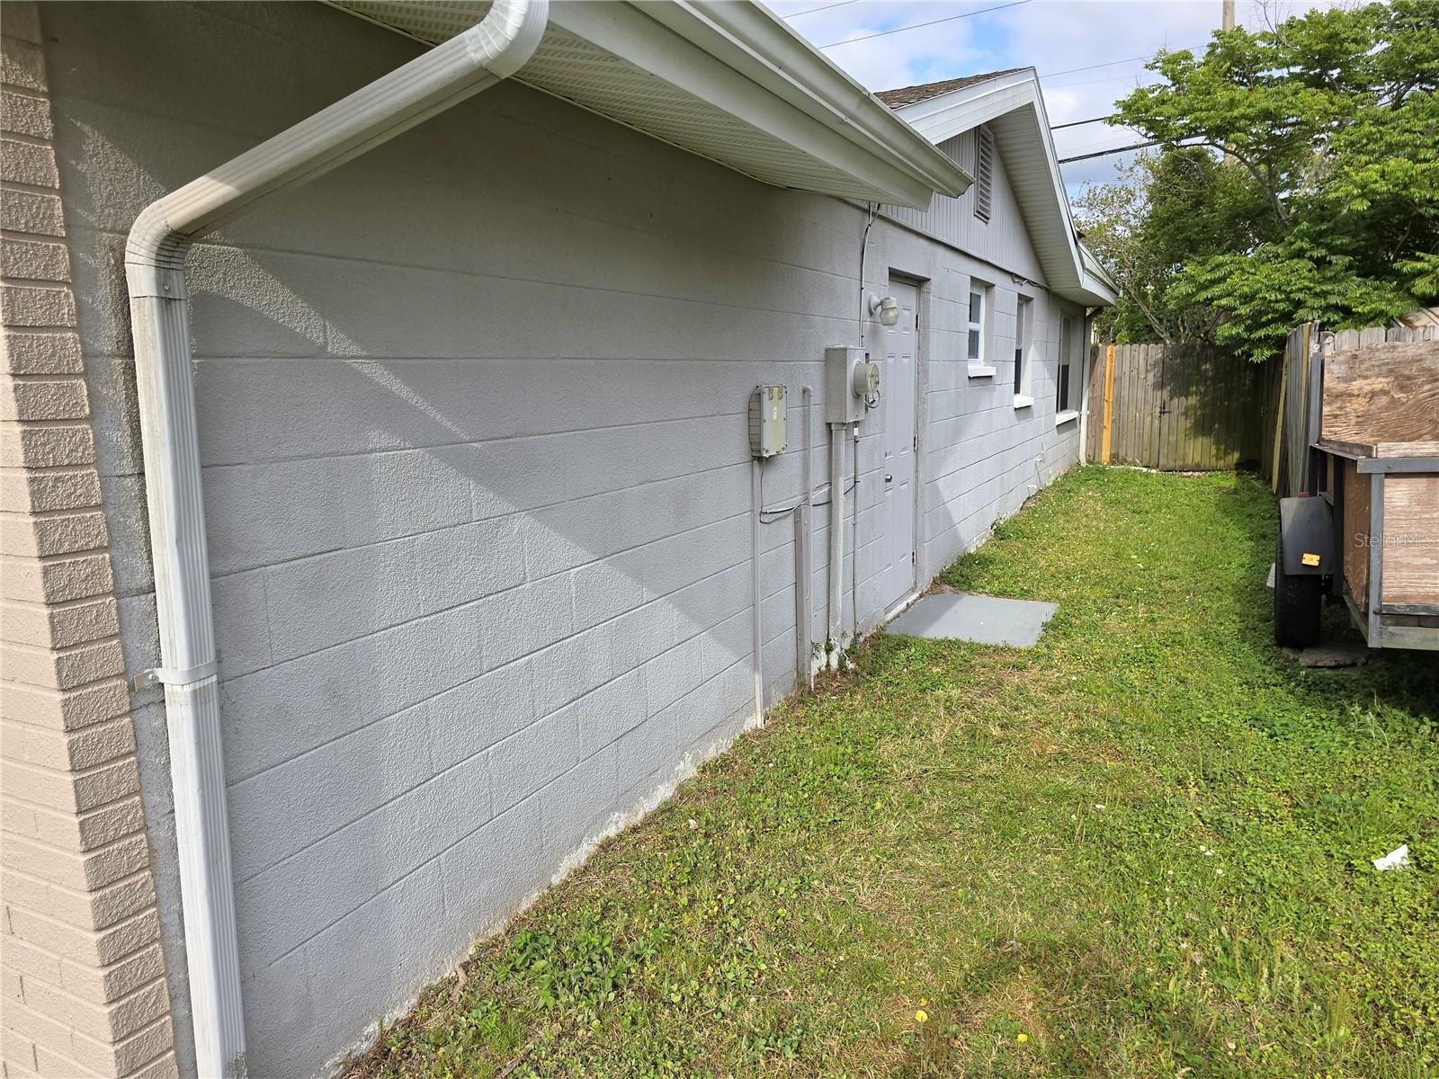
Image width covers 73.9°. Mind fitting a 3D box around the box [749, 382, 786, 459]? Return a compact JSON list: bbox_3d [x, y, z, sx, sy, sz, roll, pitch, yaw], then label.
[{"bbox_3d":[0.205,-0.494,3.946,0.065,0.287,0.250,4,11,27],"label":"box"}]

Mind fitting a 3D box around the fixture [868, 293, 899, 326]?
[{"bbox_3d":[0.886,-1.228,5.109,0.145,0.175,0.115,4,11,27],"label":"fixture"}]

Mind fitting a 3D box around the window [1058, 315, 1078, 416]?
[{"bbox_3d":[4.435,-2.286,12.431,0.090,1.270,1.840,4,11,27],"label":"window"}]

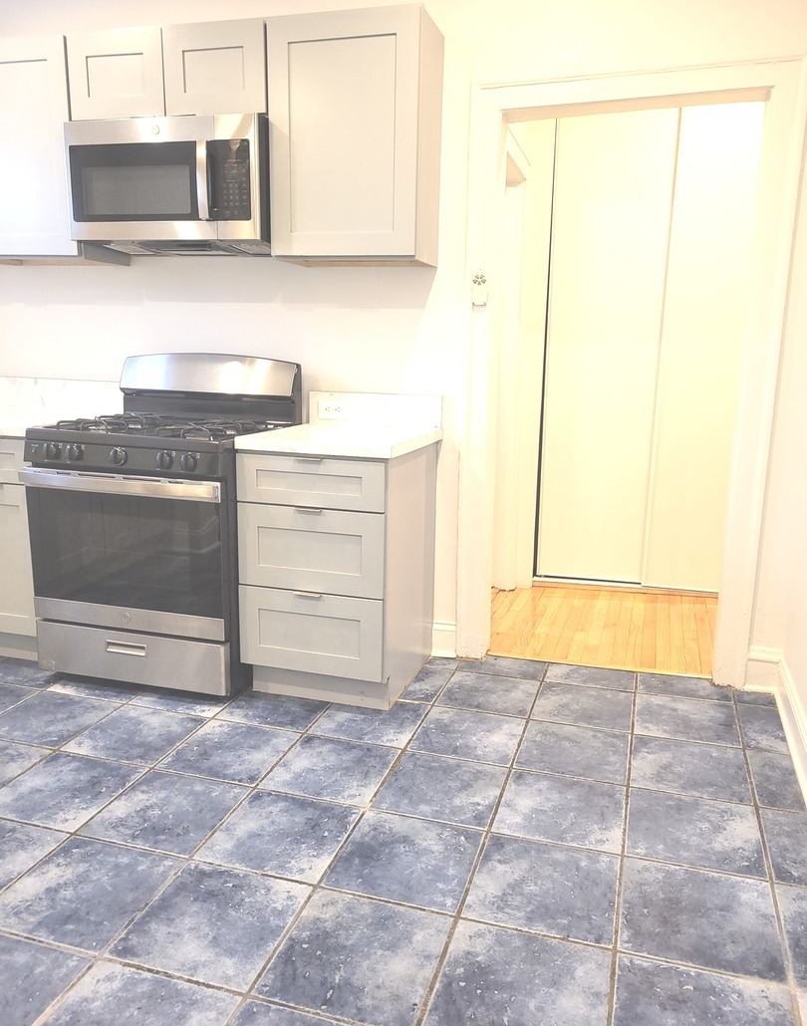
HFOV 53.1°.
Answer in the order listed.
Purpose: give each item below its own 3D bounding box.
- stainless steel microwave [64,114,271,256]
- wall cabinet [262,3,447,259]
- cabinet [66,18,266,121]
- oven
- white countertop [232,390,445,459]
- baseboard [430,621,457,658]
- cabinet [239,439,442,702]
[{"bbox_3d":[-0.790,-1.183,2.957,0.757,0.404,0.395,5,12,15],"label":"stainless steel microwave"},{"bbox_3d":[-0.159,-1.262,2.800,0.523,0.763,0.315,5,12,15],"label":"wall cabinet"},{"bbox_3d":[-0.776,-1.538,2.925,0.768,0.300,0.315,5,12,15],"label":"cabinet"},{"bbox_3d":[-0.857,-0.003,3.032,0.767,1.172,0.685,5,12,15],"label":"oven"},{"bbox_3d":[-0.195,-0.320,2.816,0.525,0.158,0.652,5,12,15],"label":"white countertop"},{"bbox_3d":[0.160,0.508,3.210,0.102,0.147,0.018,5,12,15],"label":"baseboard"},{"bbox_3d":[-0.220,0.184,2.929,0.512,0.876,0.638,5,12,15],"label":"cabinet"}]

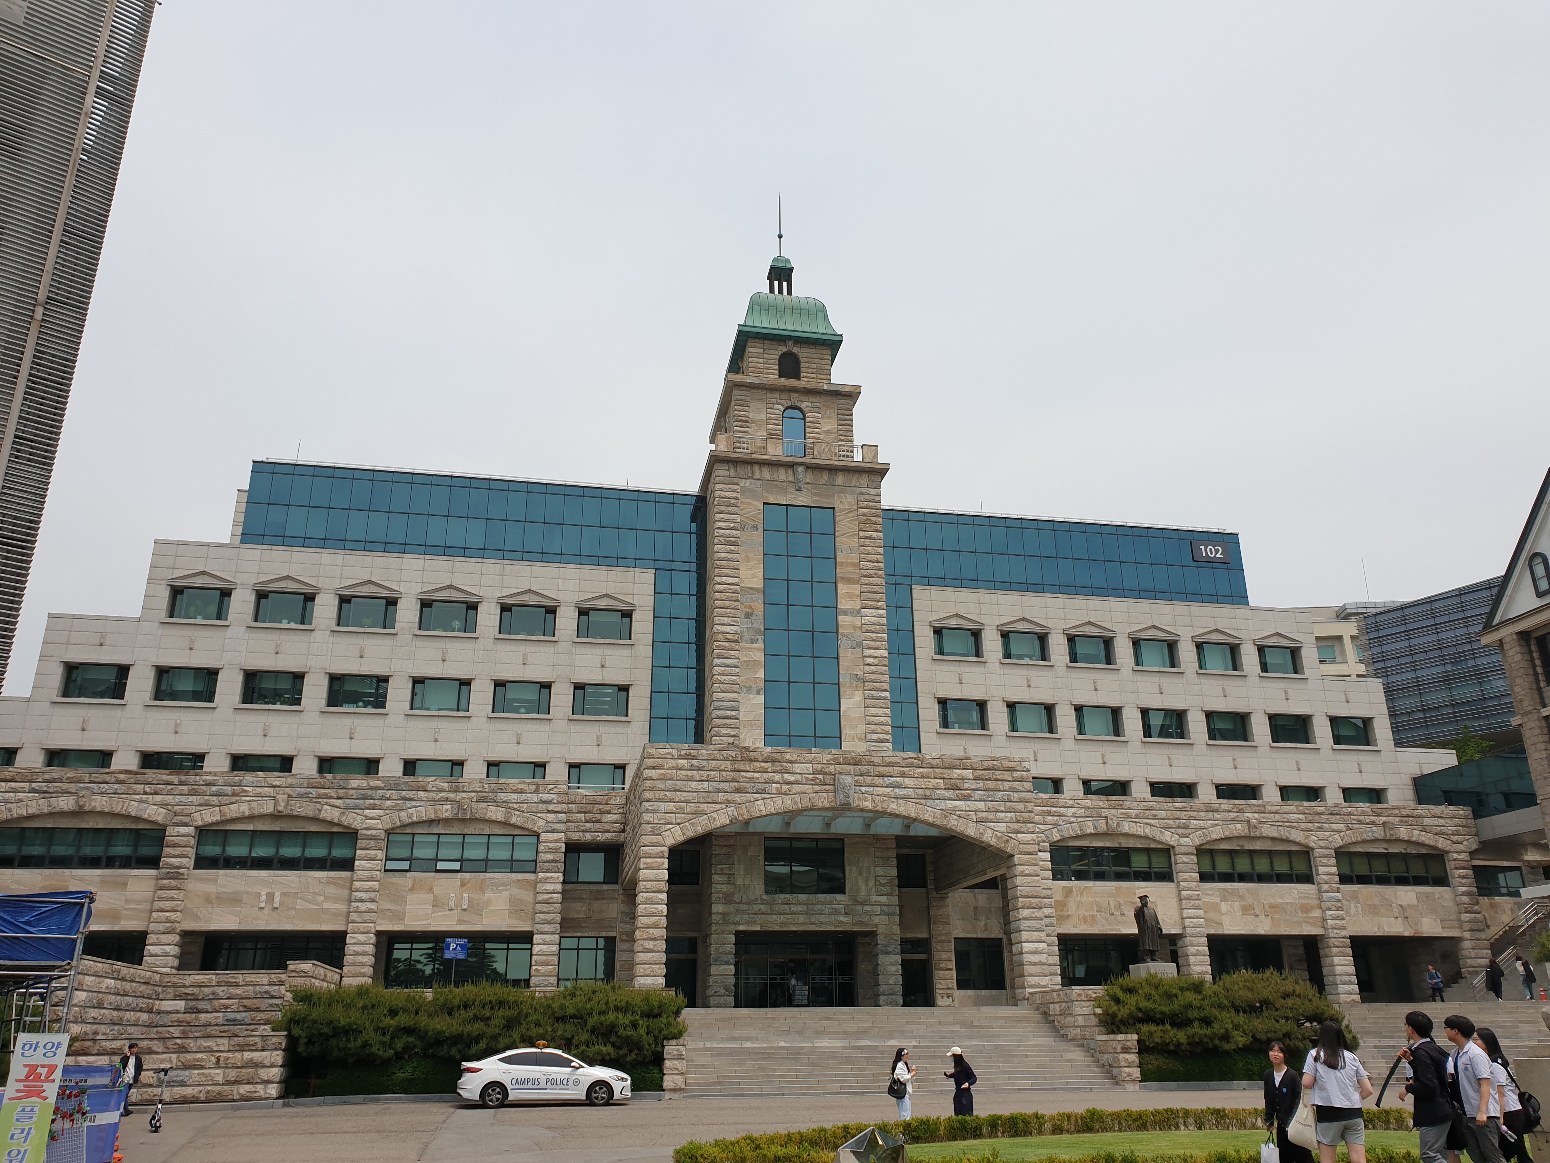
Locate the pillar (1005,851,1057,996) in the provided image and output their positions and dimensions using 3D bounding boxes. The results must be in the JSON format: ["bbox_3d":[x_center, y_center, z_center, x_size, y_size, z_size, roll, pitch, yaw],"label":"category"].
[{"bbox_3d":[9.367,12.735,43.159,1.000,5.200,0.980,3,-20,-11],"label":"pillar"}]

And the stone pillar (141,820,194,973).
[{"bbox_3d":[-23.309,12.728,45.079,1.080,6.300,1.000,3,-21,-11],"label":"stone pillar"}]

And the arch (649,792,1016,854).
[{"bbox_3d":[2.487,9.245,44.277,13.950,2.200,0.800,3,-21,-11],"label":"arch"}]

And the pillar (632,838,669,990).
[{"bbox_3d":[-4.318,11.725,40.690,1.000,5.130,0.980,3,-20,-11],"label":"pillar"}]

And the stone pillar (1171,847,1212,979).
[{"bbox_3d":[18.557,15.257,52.112,1.040,6.600,0.950,3,-21,-10],"label":"stone pillar"}]

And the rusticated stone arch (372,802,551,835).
[{"bbox_3d":[-12.666,9.731,47.639,6.653,1.405,0.700,3,-21,-10],"label":"rusticated stone arch"}]

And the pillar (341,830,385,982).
[{"bbox_3d":[-15.815,12.637,44.818,1.040,6.120,1.000,3,-20,-11],"label":"pillar"}]

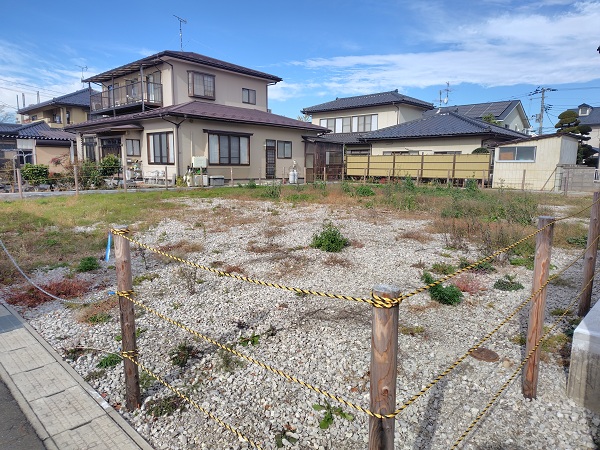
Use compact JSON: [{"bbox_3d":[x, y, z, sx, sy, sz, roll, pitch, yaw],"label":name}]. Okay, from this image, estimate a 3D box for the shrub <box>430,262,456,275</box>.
[{"bbox_3d":[1.812,0.535,5.019,0.310,0.120,0.280,3,9,20],"label":"shrub"}]

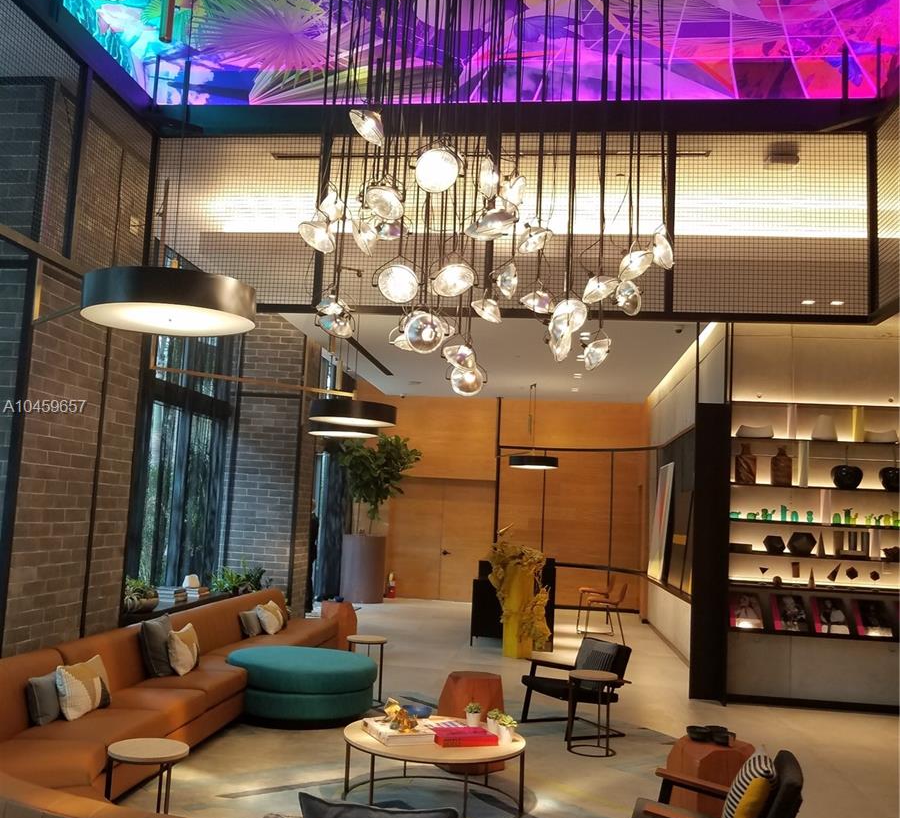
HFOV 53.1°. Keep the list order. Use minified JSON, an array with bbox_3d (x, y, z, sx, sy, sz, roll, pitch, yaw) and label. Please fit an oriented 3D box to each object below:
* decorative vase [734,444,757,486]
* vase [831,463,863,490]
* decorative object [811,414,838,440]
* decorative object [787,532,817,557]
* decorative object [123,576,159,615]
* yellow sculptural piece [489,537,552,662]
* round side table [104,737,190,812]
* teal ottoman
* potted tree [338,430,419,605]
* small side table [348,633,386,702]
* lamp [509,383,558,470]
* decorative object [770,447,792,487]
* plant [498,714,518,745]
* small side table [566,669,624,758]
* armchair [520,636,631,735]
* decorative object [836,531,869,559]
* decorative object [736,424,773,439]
[{"bbox_3d":[3.101,0.580,9.434,0.225,0.438,0.203,2,-7,7],"label":"decorative vase"},{"bbox_3d":[4.102,0.705,9.307,0.330,0.253,0.316,2,-7,7],"label":"vase"},{"bbox_3d":[3.853,0.193,9.272,0.265,0.274,0.230,2,-7,6],"label":"decorative object"},{"bbox_3d":[3.399,1.302,8.709,0.280,0.232,0.260,2,-7,6],"label":"decorative object"},{"bbox_3d":[-2.778,1.677,8.104,0.316,0.356,0.316,2,-7,7],"label":"decorative object"},{"bbox_3d":[0.875,2.330,11.321,0.741,1.469,0.590,2,-7,7],"label":"yellow sculptural piece"},{"bbox_3d":[-1.452,1.885,4.252,0.397,0.560,0.397,3,-7,0],"label":"round side table"},{"bbox_3d":[-1.255,2.343,7.618,1.250,0.470,1.250,2,-7,6],"label":"teal ottoman"},{"bbox_3d":[-1.352,2.027,17.094,1.526,3.229,1.374,2,-7,7],"label":"potted tree"},{"bbox_3d":[-0.762,2.381,8.179,0.375,0.570,0.375,2,-7,6],"label":"small side table"},{"bbox_3d":[1.437,0.284,15.513,0.860,1.430,0.860,2,-7,6],"label":"lamp"},{"bbox_3d":[3.408,0.599,9.270,0.220,0.396,0.200,2,-7,6],"label":"decorative object"},{"bbox_3d":[0.349,1.934,5.467,0.130,0.165,0.130,2,-7,6],"label":"plant"},{"bbox_3d":[1.092,2.320,6.882,0.375,0.567,0.375,2,-7,6],"label":"small side table"},{"bbox_3d":[1.065,2.326,7.612,0.740,0.720,0.690,6,-8,-29],"label":"armchair"},{"bbox_3d":[4.064,1.374,9.106,0.345,0.270,0.130,2,-7,6],"label":"decorative object"},{"bbox_3d":[3.204,0.237,9.464,0.406,0.152,0.203,2,-7,7],"label":"decorative object"}]

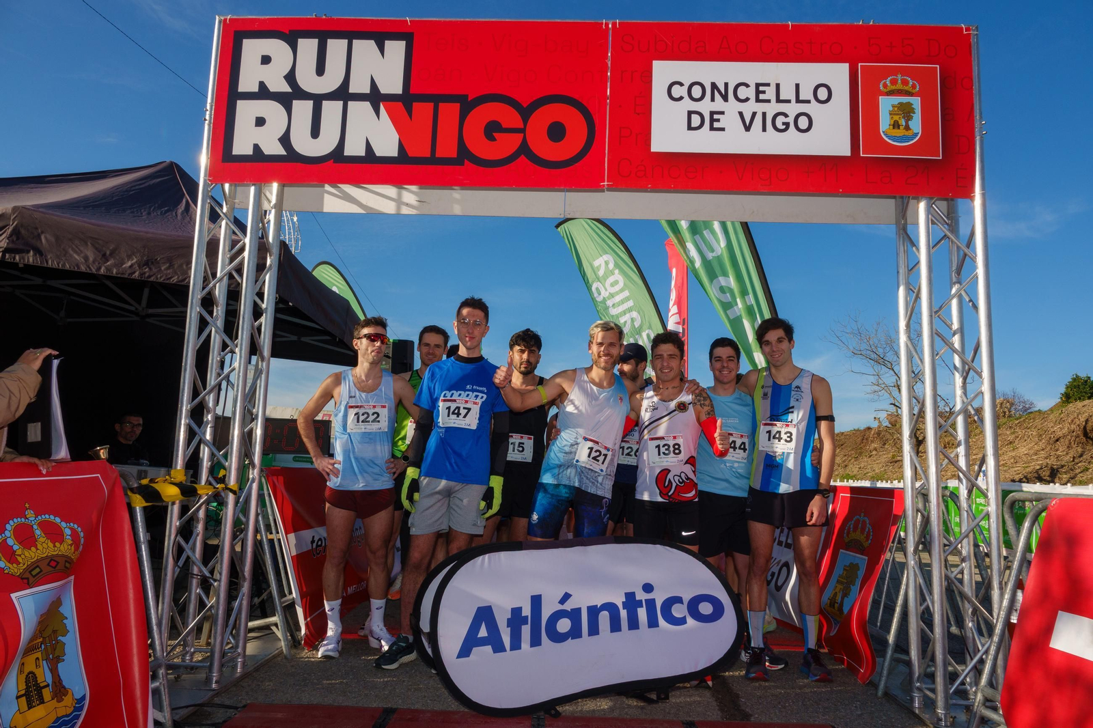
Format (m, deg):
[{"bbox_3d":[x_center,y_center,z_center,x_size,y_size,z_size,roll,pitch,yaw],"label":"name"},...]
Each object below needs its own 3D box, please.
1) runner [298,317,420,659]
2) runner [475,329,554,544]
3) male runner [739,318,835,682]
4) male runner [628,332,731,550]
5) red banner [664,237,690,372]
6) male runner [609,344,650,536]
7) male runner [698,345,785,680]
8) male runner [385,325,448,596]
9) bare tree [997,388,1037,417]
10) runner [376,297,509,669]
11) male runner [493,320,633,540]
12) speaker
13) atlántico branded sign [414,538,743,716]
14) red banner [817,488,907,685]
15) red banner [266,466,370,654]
[{"bbox_3d":[-1.007,0.616,3.930,0.650,1.768,0.380,3,-7,-8],"label":"runner"},{"bbox_3d":[-0.161,0.673,4.098,0.520,1.750,0.360,2,-7,1],"label":"runner"},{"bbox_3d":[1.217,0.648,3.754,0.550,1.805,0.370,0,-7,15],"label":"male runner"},{"bbox_3d":[0.664,0.686,3.828,0.570,1.710,0.400,1,-7,8],"label":"male runner"},{"bbox_3d":[1.561,-0.026,8.675,0.420,3.000,0.200,1,-7,5],"label":"red banner"},{"bbox_3d":[0.485,0.729,4.244,0.500,1.716,0.360,0,-7,18],"label":"male runner"},{"bbox_3d":[1.039,0.702,3.948,0.570,1.730,0.380,1,-7,8],"label":"male runner"},{"bbox_3d":[-0.751,0.677,4.448,0.520,1.790,0.380,2,-7,-6],"label":"male runner"},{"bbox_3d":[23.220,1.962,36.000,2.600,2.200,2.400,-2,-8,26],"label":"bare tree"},{"bbox_3d":[-0.516,0.563,3.777,0.620,1.867,0.400,2,-7,0],"label":"runner"},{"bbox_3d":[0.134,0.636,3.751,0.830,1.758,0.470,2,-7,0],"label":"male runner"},{"bbox_3d":[-1.749,0.018,8.455,0.340,0.580,0.360,7,-9,-38],"label":"speaker"},{"bbox_3d":[0.179,1.146,3.468,1.550,0.670,0.580,5,-8,-24],"label":"atlántico branded sign"},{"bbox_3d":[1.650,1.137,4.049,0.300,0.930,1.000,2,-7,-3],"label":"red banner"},{"bbox_3d":[-1.395,1.110,4.615,0.320,0.930,1.600,2,-7,2],"label":"red banner"}]

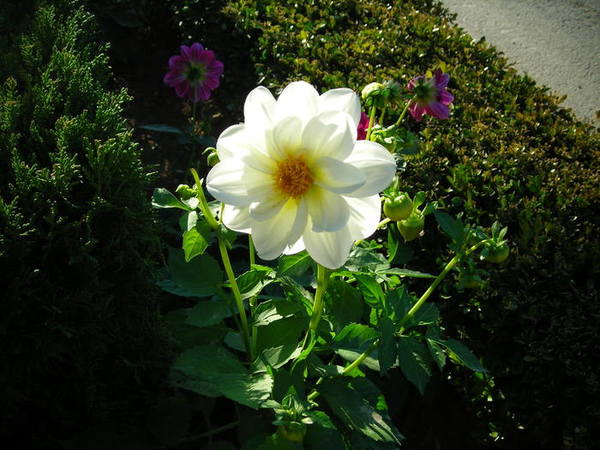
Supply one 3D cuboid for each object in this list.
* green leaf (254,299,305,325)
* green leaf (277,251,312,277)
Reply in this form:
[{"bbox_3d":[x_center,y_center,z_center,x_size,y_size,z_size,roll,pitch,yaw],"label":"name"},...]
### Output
[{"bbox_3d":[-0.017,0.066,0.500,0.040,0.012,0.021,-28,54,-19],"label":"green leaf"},{"bbox_3d":[-0.005,0.032,0.557,0.038,0.008,0.024,-30,50,-23],"label":"green leaf"}]

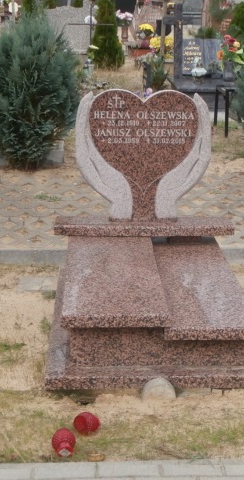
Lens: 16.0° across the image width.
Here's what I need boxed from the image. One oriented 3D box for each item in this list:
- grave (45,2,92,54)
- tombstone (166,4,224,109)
[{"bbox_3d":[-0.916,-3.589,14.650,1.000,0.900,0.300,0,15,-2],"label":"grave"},{"bbox_3d":[1.016,-2.243,10.464,0.920,1.125,1.700,0,15,-2],"label":"tombstone"}]

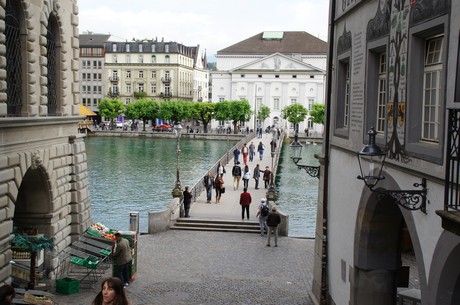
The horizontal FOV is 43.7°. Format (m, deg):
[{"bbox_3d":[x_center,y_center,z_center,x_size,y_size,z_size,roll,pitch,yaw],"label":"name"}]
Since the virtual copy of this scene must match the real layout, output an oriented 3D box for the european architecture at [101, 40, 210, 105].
[{"bbox_3d":[-20.872,-17.752,152.995,18.700,20.900,22.000,1,5,6],"label":"european architecture"}]

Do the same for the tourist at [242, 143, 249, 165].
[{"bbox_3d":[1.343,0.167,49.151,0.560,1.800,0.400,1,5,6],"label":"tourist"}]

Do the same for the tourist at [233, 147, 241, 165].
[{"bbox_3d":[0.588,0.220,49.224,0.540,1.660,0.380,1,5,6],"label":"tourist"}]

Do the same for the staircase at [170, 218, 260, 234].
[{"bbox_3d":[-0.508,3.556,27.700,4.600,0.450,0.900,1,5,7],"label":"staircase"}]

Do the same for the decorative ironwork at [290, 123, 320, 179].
[{"bbox_3d":[2.701,0.102,20.200,1.150,1.620,0.480,1,5,-2],"label":"decorative ironwork"}]

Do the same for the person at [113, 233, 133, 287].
[{"bbox_3d":[-3.451,3.445,18.394,0.520,1.670,0.520,3,5,24],"label":"person"}]

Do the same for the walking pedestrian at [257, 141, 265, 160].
[{"bbox_3d":[2.898,-0.116,53.698,0.520,1.680,0.380,1,5,6],"label":"walking pedestrian"}]

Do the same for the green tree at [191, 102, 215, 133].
[{"bbox_3d":[-4.440,-5.755,96.792,4.500,5.170,4.500,1,5,5],"label":"green tree"}]

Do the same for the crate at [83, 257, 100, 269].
[{"bbox_3d":[-4.771,3.805,19.800,0.450,0.260,0.360,4,21,37],"label":"crate"}]

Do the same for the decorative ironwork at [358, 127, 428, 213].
[{"bbox_3d":[3.035,0.336,10.765,1.280,1.600,0.500,1,5,-2],"label":"decorative ironwork"}]

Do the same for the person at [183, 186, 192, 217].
[{"bbox_3d":[-2.144,2.501,29.056,0.420,1.600,0.480,-2,5,-28],"label":"person"}]

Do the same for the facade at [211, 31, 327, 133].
[{"bbox_3d":[9.993,-14.538,116.113,24.500,20.000,25.000,1,5,5],"label":"facade"}]

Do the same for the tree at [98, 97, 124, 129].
[{"bbox_3d":[-25.290,-8.216,122.500,5.550,6.620,5.500,1,5,6],"label":"tree"}]

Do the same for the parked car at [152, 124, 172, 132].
[{"bbox_3d":[-12.169,-4.543,103.518,4.000,1.450,1.750,1,5,3],"label":"parked car"}]

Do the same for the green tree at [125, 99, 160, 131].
[{"bbox_3d":[-18.293,-7.913,120.000,7.530,6.750,7.300,1,5,6],"label":"green tree"}]

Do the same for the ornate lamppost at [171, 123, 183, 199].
[{"bbox_3d":[-2.568,0.426,28.642,0.530,3.850,0.530,1,5,6],"label":"ornate lamppost"}]

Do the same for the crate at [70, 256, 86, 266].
[{"bbox_3d":[-5.286,3.798,20.000,0.480,0.220,0.360,4,21,37],"label":"crate"}]

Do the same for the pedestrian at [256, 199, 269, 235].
[{"bbox_3d":[1.537,3.036,26.692,0.560,1.700,0.500,0,5,-7],"label":"pedestrian"}]

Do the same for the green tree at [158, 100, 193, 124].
[{"bbox_3d":[-11.204,-7.524,118.000,6.990,6.330,6.900,1,5,6],"label":"green tree"}]

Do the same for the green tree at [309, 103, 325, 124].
[{"bbox_3d":[15.026,-5.275,93.284,4.400,5.360,4.400,1,5,5],"label":"green tree"}]

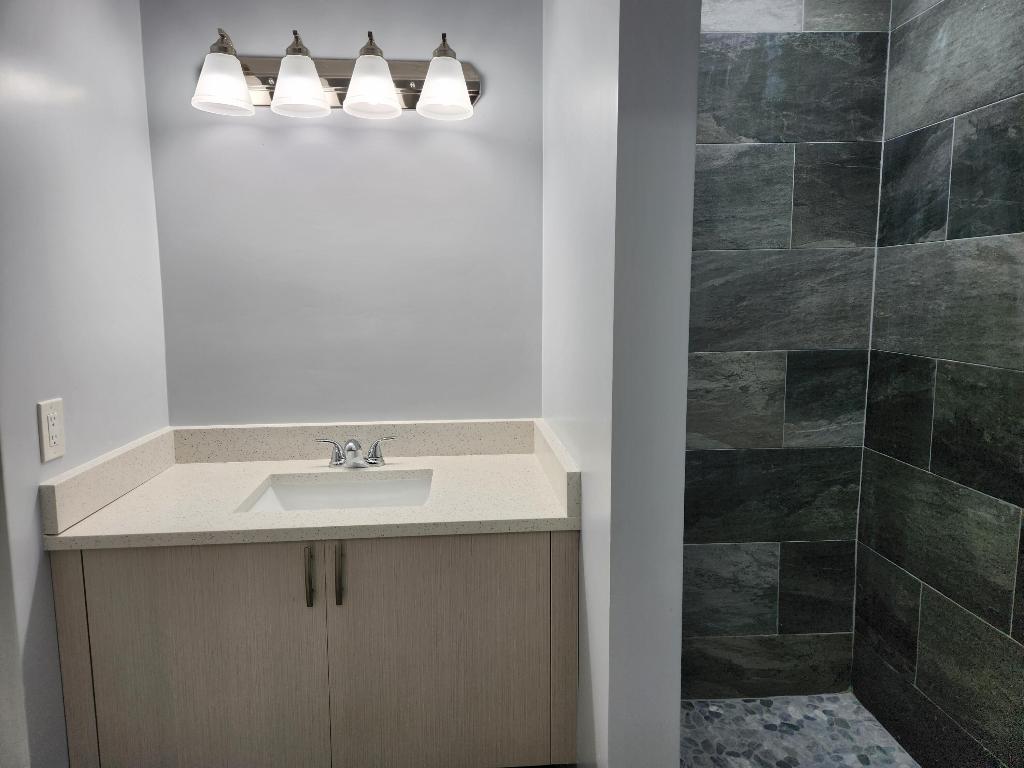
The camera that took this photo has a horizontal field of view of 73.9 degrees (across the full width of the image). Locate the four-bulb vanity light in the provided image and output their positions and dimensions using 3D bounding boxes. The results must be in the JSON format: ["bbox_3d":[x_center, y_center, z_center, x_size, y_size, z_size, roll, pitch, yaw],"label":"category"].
[{"bbox_3d":[-0.455,-0.813,1.784,0.762,0.194,0.188,-1,7,-5],"label":"four-bulb vanity light"}]

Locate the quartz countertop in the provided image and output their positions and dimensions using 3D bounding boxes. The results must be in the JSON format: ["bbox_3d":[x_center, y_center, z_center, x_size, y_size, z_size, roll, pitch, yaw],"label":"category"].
[{"bbox_3d":[-0.418,0.268,1.702,1.080,0.029,0.626,-1,7,-5],"label":"quartz countertop"}]

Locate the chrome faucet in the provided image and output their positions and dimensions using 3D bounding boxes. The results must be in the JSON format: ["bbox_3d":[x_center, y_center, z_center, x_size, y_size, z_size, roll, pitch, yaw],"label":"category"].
[{"bbox_3d":[-0.431,0.186,1.872,0.224,0.092,0.138,-1,7,-5],"label":"chrome faucet"}]

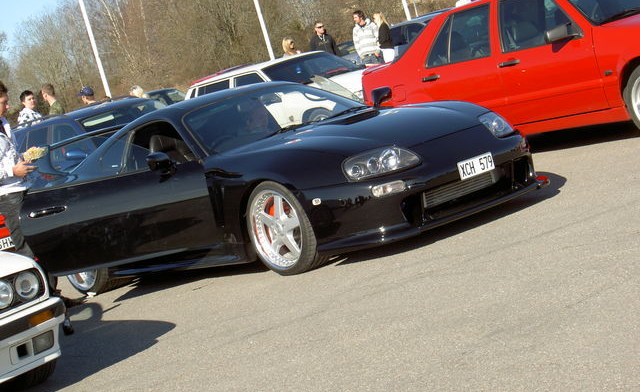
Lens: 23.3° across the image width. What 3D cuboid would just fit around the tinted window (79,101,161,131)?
[{"bbox_3d":[-2.182,-0.879,18.234,1.300,0.120,0.660,-19,51,-37],"label":"tinted window"}]

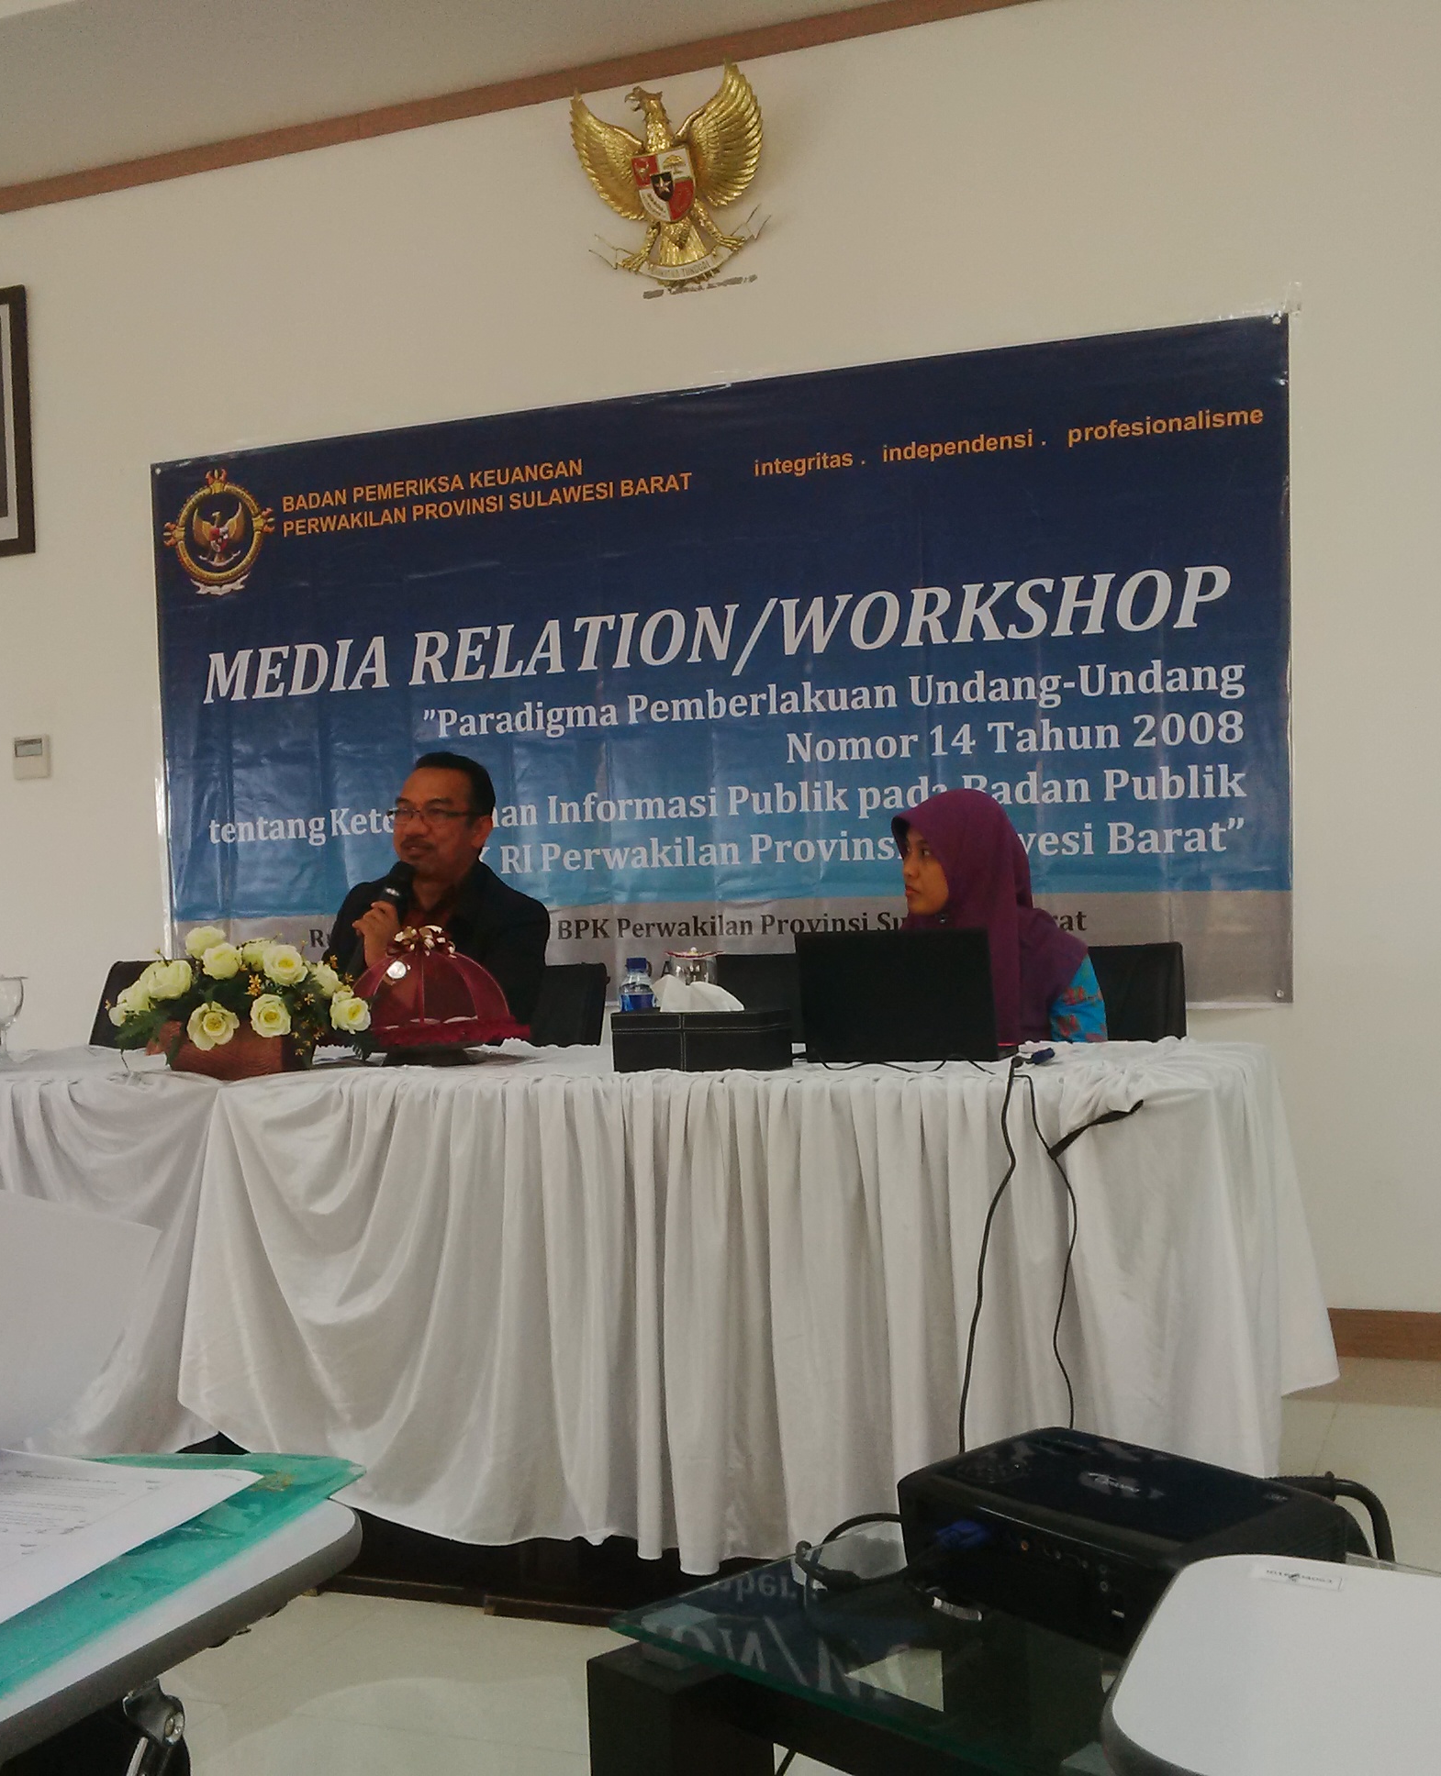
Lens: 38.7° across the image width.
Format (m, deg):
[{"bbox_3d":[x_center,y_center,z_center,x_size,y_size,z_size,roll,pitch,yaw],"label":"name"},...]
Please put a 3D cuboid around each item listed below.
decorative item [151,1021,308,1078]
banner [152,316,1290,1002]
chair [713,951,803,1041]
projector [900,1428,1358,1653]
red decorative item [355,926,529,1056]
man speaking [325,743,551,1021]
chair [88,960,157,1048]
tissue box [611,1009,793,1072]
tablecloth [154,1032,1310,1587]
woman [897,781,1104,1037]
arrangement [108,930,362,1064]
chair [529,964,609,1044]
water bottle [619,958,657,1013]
[{"bbox_3d":[-0.807,0.250,3.375,0.245,0.100,0.140,-2,0,23],"label":"decorative item"},{"bbox_3d":[-0.144,-0.442,4.928,2.948,1.472,0.015,-2,0,23],"label":"banner"},{"bbox_3d":[0.080,0.583,3.690,0.480,0.900,0.560,-2,0,23],"label":"chair"},{"bbox_3d":[0.345,0.569,1.773,0.222,0.103,0.312,-2,0,-40],"label":"projector"},{"bbox_3d":[-0.485,0.179,3.487,0.320,0.220,0.320,-2,0,0],"label":"red decorative item"},{"bbox_3d":[-0.559,0.399,3.921,0.520,1.318,0.700,-2,0,13],"label":"man speaking"},{"bbox_3d":[-1.188,0.621,4.259,0.480,0.900,0.560,-2,0,23],"label":"chair"},{"bbox_3d":[-0.025,0.229,3.081,0.240,0.086,0.122,-2,0,28],"label":"tissue box"},{"bbox_3d":[0.060,0.609,3.178,1.630,0.693,0.740,-2,0,23],"label":"tablecloth"},{"bbox_3d":[0.437,0.423,3.464,0.480,1.193,0.680,-2,0,31],"label":"woman"},{"bbox_3d":[-0.800,0.181,3.431,0.430,0.243,0.310,-2,0,23],"label":"arrangement"},{"bbox_3d":[-0.535,0.602,3.929,0.480,0.900,0.560,-2,0,23],"label":"chair"},{"bbox_3d":[-0.131,0.193,3.260,0.057,0.165,0.057,-2,0,23],"label":"water bottle"}]

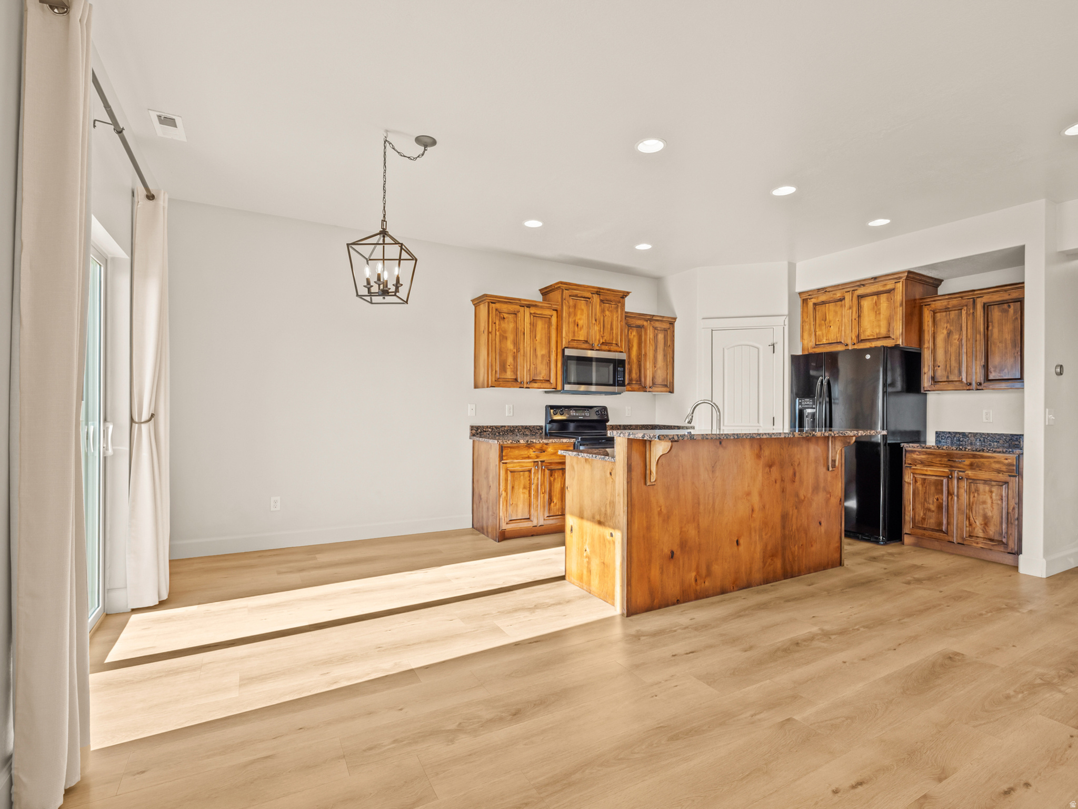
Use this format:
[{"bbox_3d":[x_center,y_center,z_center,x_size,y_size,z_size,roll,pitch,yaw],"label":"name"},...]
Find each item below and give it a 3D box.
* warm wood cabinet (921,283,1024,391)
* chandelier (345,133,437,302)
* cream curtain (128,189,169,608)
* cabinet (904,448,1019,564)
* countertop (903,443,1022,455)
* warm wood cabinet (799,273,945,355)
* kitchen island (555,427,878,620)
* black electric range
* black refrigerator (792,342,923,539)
[{"bbox_3d":[3.811,-0.531,4.272,0.358,0.839,0.817,1,-1,-29],"label":"warm wood cabinet"},{"bbox_3d":[-0.834,-1.093,2.899,0.435,0.987,0.352,0,0,0],"label":"chandelier"},{"bbox_3d":[-2.343,-0.027,3.015,0.165,2.403,0.305,1,-1,-29],"label":"cream curtain"},{"bbox_3d":[3.682,0.805,4.205,0.623,0.858,0.787,1,-1,-29],"label":"cabinet"},{"bbox_3d":[3.675,0.363,4.196,0.652,0.035,0.823,1,-1,-29],"label":"countertop"},{"bbox_3d":[3.238,-0.843,4.914,0.676,0.627,1.034,1,-1,-29],"label":"warm wood cabinet"},{"bbox_3d":[1.299,0.691,3.489,2.166,1.043,1.018,1,-1,-29],"label":"kitchen island"},{"bbox_3d":[0.552,0.620,5.161,0.775,1.206,0.729,1,-1,-29],"label":"black electric range"},{"bbox_3d":[3.142,0.364,4.955,0.805,1.745,0.905,1,-1,-29],"label":"black refrigerator"}]

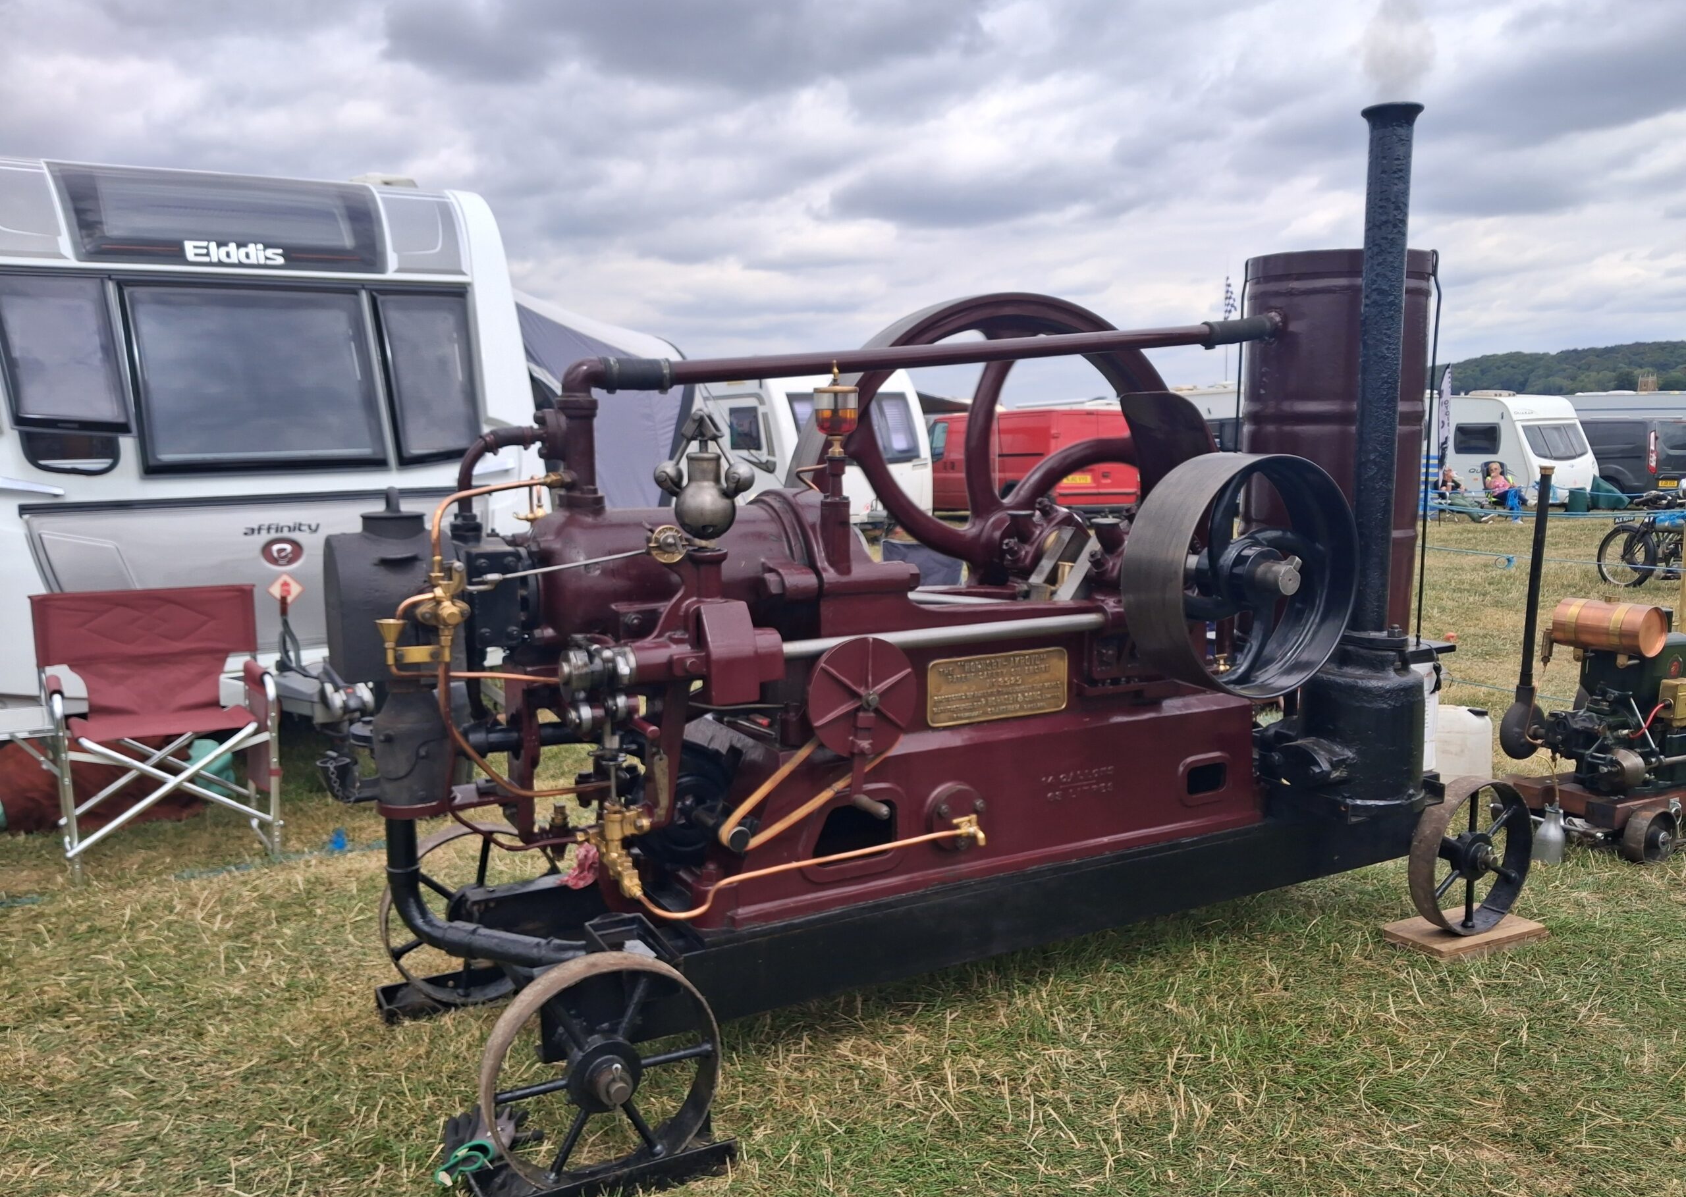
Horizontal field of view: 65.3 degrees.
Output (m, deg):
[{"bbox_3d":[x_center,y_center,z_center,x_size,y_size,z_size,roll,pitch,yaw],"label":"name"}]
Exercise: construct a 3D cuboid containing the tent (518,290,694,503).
[{"bbox_3d":[-2.540,-0.954,9.786,1.800,2.450,2.600,-4,8,-28],"label":"tent"}]

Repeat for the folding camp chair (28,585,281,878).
[{"bbox_3d":[-2.360,0.438,4.577,0.680,0.880,0.500,-4,7,-25],"label":"folding camp chair"}]

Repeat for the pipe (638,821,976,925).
[{"bbox_3d":[-0.066,0.588,2.815,0.790,0.085,0.070,-4,8,-28],"label":"pipe"}]

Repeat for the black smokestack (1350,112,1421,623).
[{"bbox_3d":[1.553,-0.647,3.782,0.175,1.510,0.175,-4,8,-28],"label":"black smokestack"}]

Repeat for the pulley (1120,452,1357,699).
[{"bbox_3d":[1.006,-0.066,3.346,0.600,0.600,0.220,-4,8,-28],"label":"pulley"}]

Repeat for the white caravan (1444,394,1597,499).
[{"bbox_3d":[14.250,-3.492,30.646,2.200,2.580,5.600,-4,7,-25],"label":"white caravan"}]

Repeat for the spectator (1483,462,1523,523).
[{"bbox_3d":[12.097,-1.966,24.275,0.600,1.130,0.900,-3,7,-19],"label":"spectator"}]

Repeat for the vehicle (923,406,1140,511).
[{"bbox_3d":[3.118,-2.290,23.743,1.970,2.040,4.950,-4,8,-27],"label":"vehicle"}]

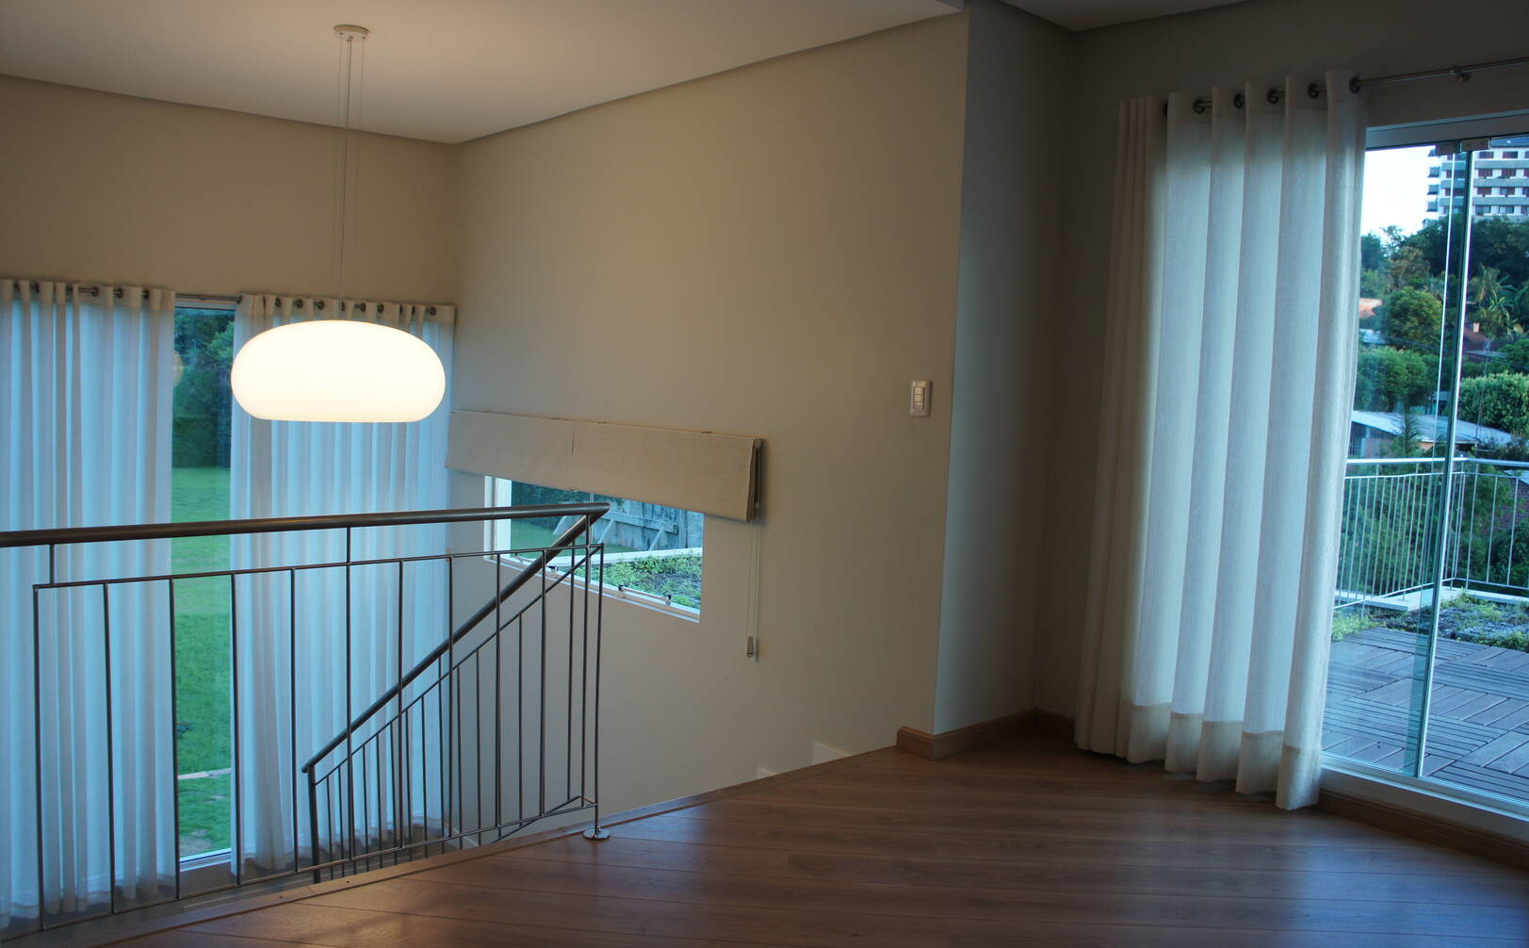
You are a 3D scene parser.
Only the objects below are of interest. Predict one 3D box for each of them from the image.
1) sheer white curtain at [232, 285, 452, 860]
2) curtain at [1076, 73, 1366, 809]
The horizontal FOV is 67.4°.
[{"bbox_3d":[-2.333,0.592,6.381,1.278,3.105,0.116,-2,7,-42],"label":"sheer white curtain"},{"bbox_3d":[1.511,-0.113,3.894,0.116,2.373,0.853,-2,7,-42],"label":"curtain"}]

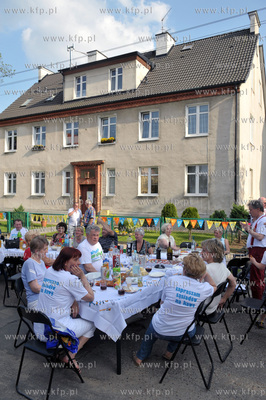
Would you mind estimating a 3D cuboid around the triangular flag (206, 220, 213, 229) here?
[{"bbox_3d":[3.016,0.992,12.574,0.265,0.330,0.030,1,0,28],"label":"triangular flag"}]

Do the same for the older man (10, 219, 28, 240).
[{"bbox_3d":[-2.571,1.073,7.097,0.560,1.280,0.750,1,0,7],"label":"older man"}]

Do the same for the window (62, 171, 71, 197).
[{"bbox_3d":[-4.214,-1.060,20.721,0.662,1.630,0.180,1,0,28],"label":"window"}]

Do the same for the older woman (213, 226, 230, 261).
[{"bbox_3d":[1.770,1.100,6.650,0.660,1.180,0.460,1,0,-44],"label":"older woman"}]

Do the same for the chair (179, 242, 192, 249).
[{"bbox_3d":[1.240,1.365,7.285,0.450,0.770,0.470,1,0,18],"label":"chair"}]

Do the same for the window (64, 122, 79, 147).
[{"bbox_3d":[-3.895,-4.209,20.588,1.230,1.648,0.180,1,0,28],"label":"window"}]

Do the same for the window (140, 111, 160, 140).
[{"bbox_3d":[0.939,-4.154,17.964,1.221,1.659,0.180,1,0,28],"label":"window"}]

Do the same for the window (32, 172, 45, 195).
[{"bbox_3d":[-6.056,-1.040,20.810,1.166,1.513,0.150,1,0,28],"label":"window"}]

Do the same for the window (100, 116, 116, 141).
[{"bbox_3d":[-1.427,-3.995,18.400,1.121,1.605,0.150,1,0,28],"label":"window"}]

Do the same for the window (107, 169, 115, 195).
[{"bbox_3d":[-1.215,-1.000,18.249,0.527,1.533,0.150,1,0,28],"label":"window"}]

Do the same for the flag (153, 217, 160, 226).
[{"bbox_3d":[0.865,0.814,11.700,0.240,0.290,0.020,1,0,26],"label":"flag"}]

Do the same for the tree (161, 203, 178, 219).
[{"bbox_3d":[1.660,0.870,14.400,0.760,1.560,0.760,1,0,28],"label":"tree"}]

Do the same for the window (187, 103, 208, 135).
[{"bbox_3d":[3.193,-3.920,15.955,1.146,1.575,0.150,1,0,28],"label":"window"}]

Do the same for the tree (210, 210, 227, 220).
[{"bbox_3d":[3.586,1.049,13.496,0.720,1.200,0.720,1,0,28],"label":"tree"}]

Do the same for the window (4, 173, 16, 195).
[{"bbox_3d":[-8.752,-1.162,23.186,1.220,1.651,0.180,1,0,28],"label":"window"}]

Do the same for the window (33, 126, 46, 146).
[{"bbox_3d":[-6.300,-4.245,21.893,1.238,1.593,0.180,1,0,28],"label":"window"}]

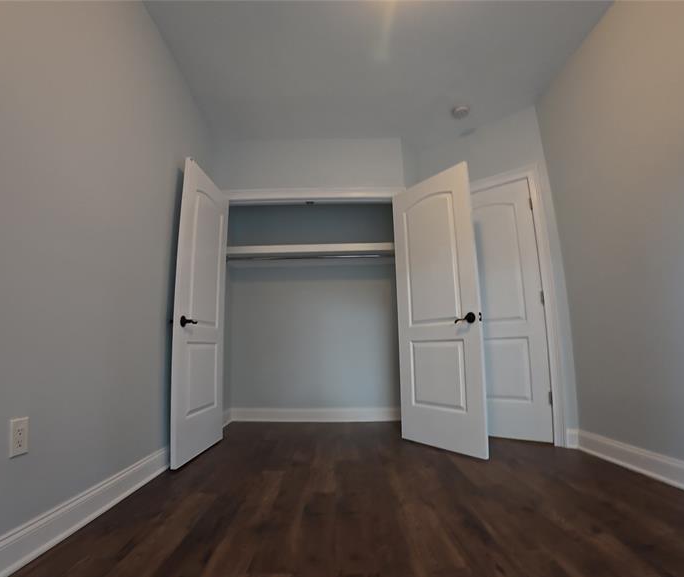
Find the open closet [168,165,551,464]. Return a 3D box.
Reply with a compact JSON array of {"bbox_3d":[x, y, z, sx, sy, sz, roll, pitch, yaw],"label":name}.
[{"bbox_3d":[-0.028,0.148,2.687,2.040,2.110,1.170,-1,-8,2],"label":"open closet"}]

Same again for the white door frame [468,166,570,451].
[{"bbox_3d":[1.217,0.133,2.707,0.930,2.110,0.120,-7,-10,35],"label":"white door frame"}]

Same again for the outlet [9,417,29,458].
[{"bbox_3d":[-1.122,0.519,1.135,0.010,0.117,0.071,-1,-8,2],"label":"outlet"}]

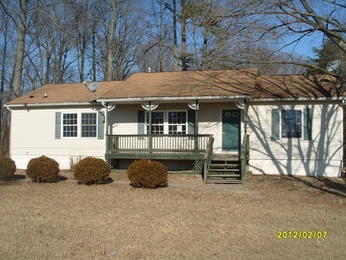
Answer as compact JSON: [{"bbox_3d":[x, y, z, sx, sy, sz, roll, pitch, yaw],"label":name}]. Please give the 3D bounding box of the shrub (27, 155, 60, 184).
[{"bbox_3d":[-5.713,1.739,15.445,1.460,1.140,1.460,0,-2,13],"label":"shrub"}]

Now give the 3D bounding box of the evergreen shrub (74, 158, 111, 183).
[{"bbox_3d":[-3.415,1.735,14.757,1.550,1.130,1.550,0,-2,13],"label":"evergreen shrub"}]

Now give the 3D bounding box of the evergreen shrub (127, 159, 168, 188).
[{"bbox_3d":[-1.003,1.727,13.940,1.580,1.120,1.580,0,-2,0],"label":"evergreen shrub"}]

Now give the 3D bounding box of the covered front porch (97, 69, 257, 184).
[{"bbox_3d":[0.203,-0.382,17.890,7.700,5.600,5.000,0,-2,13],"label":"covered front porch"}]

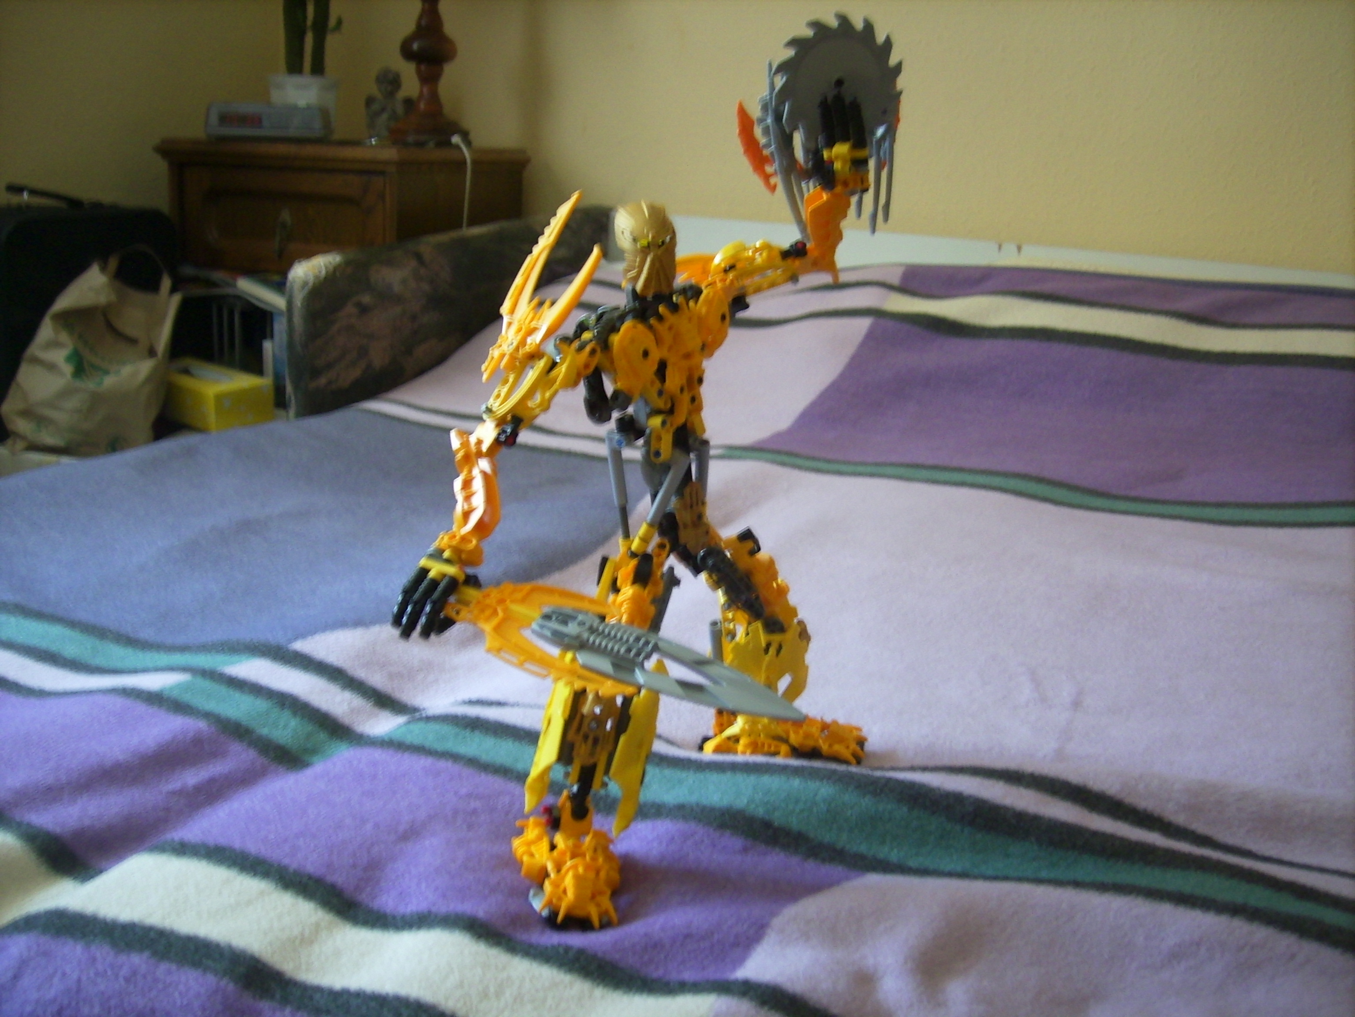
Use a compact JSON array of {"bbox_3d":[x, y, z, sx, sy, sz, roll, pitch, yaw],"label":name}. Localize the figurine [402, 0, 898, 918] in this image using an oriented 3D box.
[{"bbox_3d":[0.006,-0.026,0.597,0.273,0.413,0.218,-6,18,-24],"label":"figurine"}]

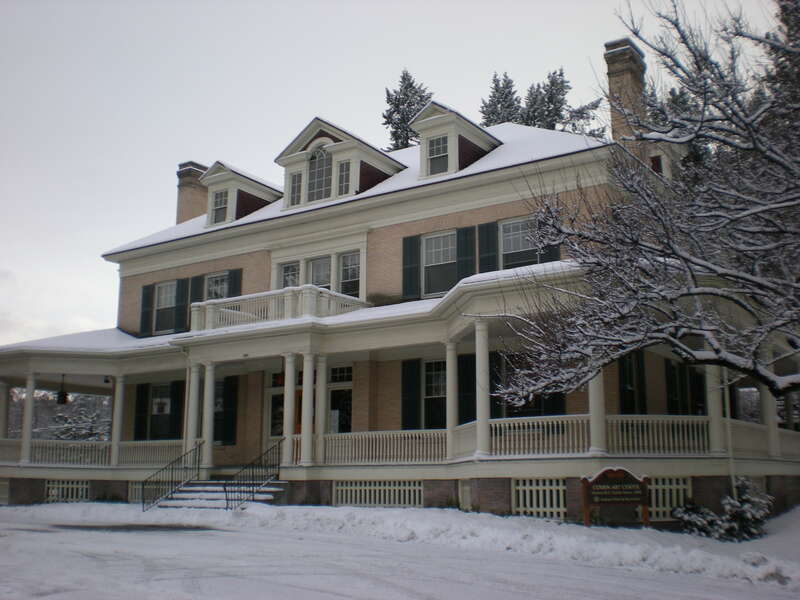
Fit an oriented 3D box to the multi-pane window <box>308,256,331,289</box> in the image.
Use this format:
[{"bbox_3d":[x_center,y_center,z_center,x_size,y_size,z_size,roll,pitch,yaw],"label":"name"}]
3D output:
[{"bbox_3d":[-2.492,-0.402,27.028,0.950,1.820,0.120,-8,-15,33],"label":"multi-pane window"}]

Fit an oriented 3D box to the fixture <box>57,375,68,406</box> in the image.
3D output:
[{"bbox_3d":[-10.664,2.845,27.887,0.333,0.960,0.333,-8,-14,33],"label":"fixture"}]

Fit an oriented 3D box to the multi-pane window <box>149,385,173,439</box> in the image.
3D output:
[{"bbox_3d":[-7.708,3.696,28.193,1.071,2.094,0.150,-8,-15,33],"label":"multi-pane window"}]

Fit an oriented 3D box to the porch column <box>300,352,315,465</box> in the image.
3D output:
[{"bbox_3d":[-2.368,2.755,22.348,0.343,2.842,0.343,0,-12,0],"label":"porch column"}]

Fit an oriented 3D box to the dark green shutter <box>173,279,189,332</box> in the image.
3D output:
[{"bbox_3d":[-7.098,0.190,28.454,0.594,1.785,0.050,-8,-15,33],"label":"dark green shutter"}]

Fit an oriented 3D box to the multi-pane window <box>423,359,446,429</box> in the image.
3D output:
[{"bbox_3d":[1.077,2.620,23.584,1.117,2.117,0.147,-8,-14,33],"label":"multi-pane window"}]

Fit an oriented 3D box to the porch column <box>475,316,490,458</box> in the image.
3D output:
[{"bbox_3d":[1.699,1.826,17.951,0.343,2.842,0.343,0,-12,0],"label":"porch column"}]

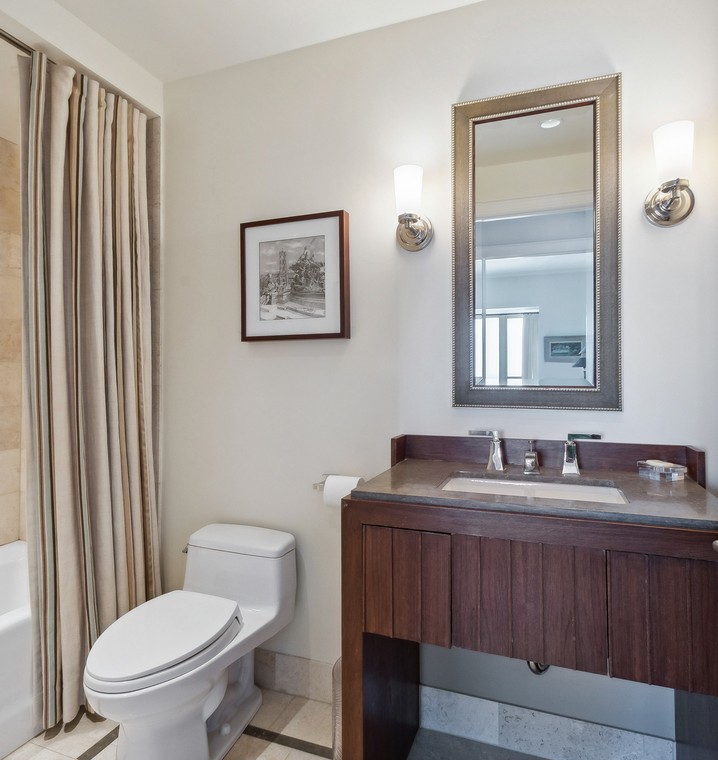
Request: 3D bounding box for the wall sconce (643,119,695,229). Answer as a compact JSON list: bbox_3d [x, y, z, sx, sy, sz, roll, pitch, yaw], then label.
[{"bbox_3d":[0.885,-0.575,1.429,0.122,0.258,0.140,0,-1,21],"label":"wall sconce"}]

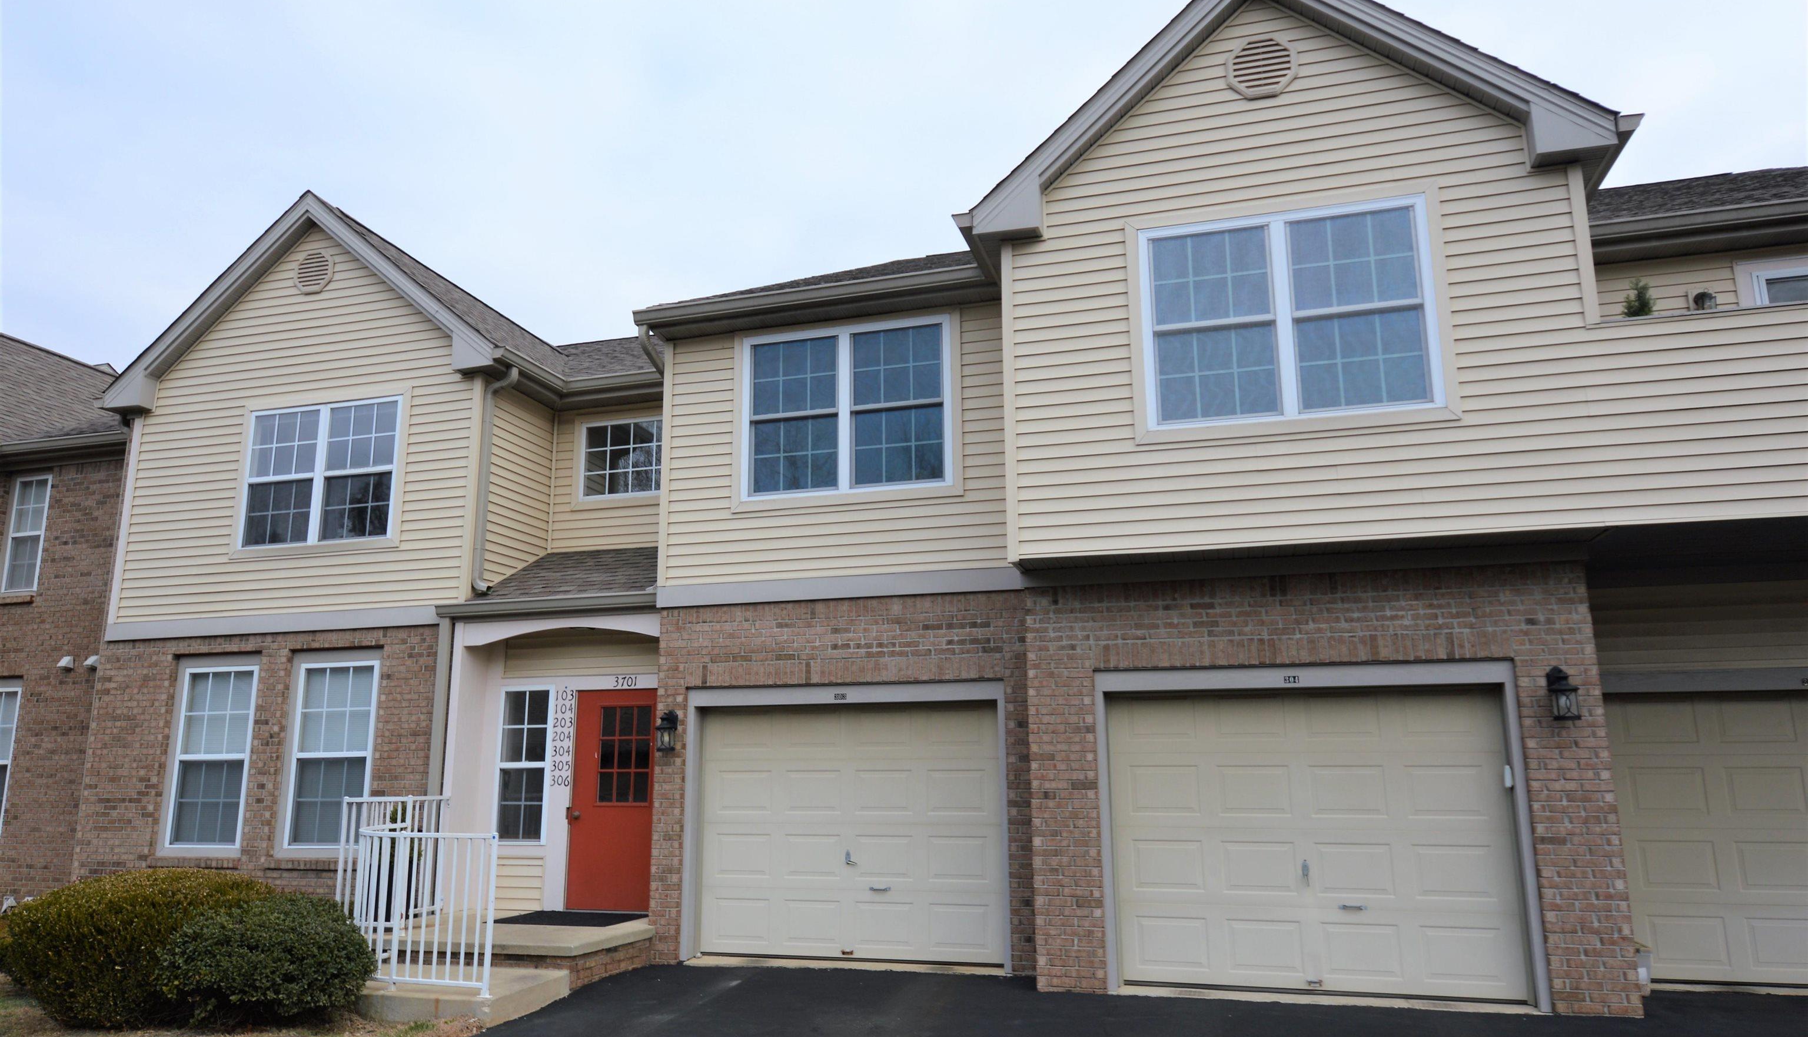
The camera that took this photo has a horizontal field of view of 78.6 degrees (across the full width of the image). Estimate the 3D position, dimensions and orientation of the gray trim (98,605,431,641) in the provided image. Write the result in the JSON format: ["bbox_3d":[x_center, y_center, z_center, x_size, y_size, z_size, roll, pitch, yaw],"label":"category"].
[{"bbox_3d":[-6.476,1.082,11.230,4.350,0.182,0.040,-4,-11,16],"label":"gray trim"}]

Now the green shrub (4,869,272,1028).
[{"bbox_3d":[-5.544,3.074,8.142,1.660,0.950,1.600,-4,-11,16],"label":"green shrub"}]

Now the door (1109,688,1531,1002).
[{"bbox_3d":[2.829,2.233,7.819,2.680,2.080,0.060,-4,-12,17],"label":"door"}]

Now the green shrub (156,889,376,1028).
[{"bbox_3d":[-4.545,3.121,7.945,1.300,0.850,1.280,-4,-12,17],"label":"green shrub"}]

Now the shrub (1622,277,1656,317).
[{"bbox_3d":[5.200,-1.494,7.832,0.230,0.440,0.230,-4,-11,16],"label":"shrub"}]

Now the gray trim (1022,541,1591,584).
[{"bbox_3d":[2.758,0.347,7.980,3.863,0.130,0.040,-4,-12,17],"label":"gray trim"}]

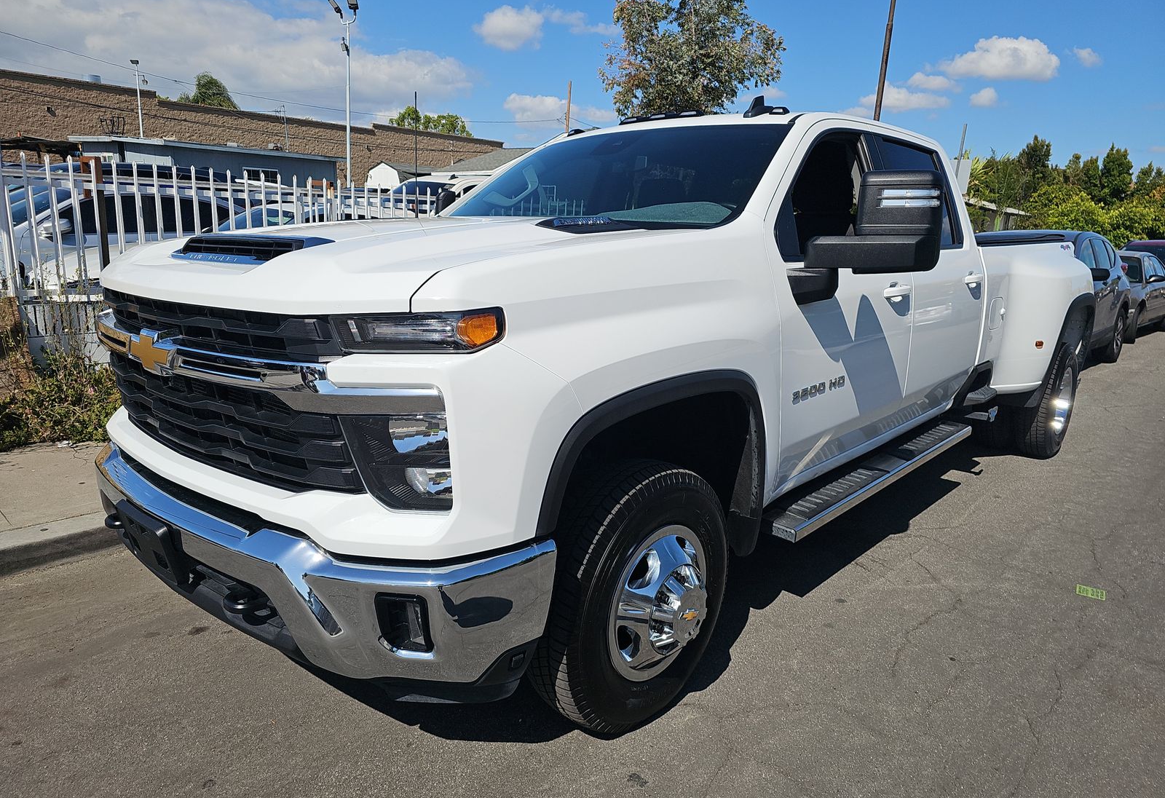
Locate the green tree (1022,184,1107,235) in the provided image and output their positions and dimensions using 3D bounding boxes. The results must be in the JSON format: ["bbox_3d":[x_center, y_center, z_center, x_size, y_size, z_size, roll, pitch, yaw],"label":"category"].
[{"bbox_3d":[15.932,-5.367,25.957,3.400,3.340,3.000,9,13,30],"label":"green tree"}]

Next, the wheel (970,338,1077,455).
[{"bbox_3d":[3.109,-0.012,5.513,0.580,0.800,0.800,11,15,41],"label":"wheel"}]

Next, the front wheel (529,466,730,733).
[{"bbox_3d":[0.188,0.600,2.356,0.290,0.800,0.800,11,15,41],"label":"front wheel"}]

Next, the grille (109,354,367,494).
[{"bbox_3d":[-1.108,0.029,2.212,1.440,0.240,0.180,11,15,41],"label":"grille"}]

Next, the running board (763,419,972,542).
[{"bbox_3d":[1.335,0.315,3.456,0.170,0.070,2.000,11,17,41],"label":"running board"}]

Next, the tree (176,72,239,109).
[{"bbox_3d":[-19.444,-12.198,40.959,4.500,9.520,4.500,-4,13,-24],"label":"tree"}]

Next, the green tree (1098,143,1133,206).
[{"bbox_3d":[22.916,-8.159,33.959,1.900,5.740,1.900,9,14,32],"label":"green tree"}]

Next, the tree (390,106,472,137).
[{"bbox_3d":[-8.893,-12.643,45.887,5.000,8.810,4.800,-1,12,-11],"label":"tree"}]

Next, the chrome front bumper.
[{"bbox_3d":[-1.004,0.321,2.288,2.060,0.330,0.500,11,15,41],"label":"chrome front bumper"}]

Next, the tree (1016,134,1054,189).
[{"bbox_3d":[17.337,-7.425,30.376,1.900,5.630,1.900,8,13,28],"label":"tree"}]

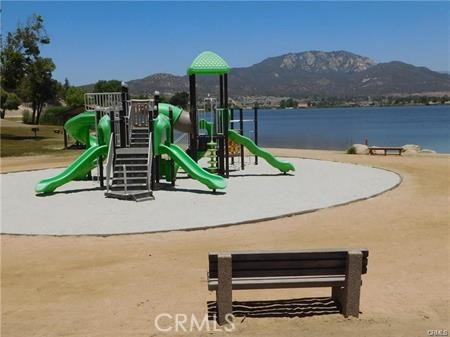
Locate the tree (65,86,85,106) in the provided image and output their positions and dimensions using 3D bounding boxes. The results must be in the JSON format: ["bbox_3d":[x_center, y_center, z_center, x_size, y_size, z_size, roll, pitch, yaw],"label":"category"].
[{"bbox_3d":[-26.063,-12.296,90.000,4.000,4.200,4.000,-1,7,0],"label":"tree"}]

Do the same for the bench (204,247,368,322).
[{"bbox_3d":[0.723,1.333,6.218,1.830,0.810,0.610,-1,7,-5],"label":"bench"}]

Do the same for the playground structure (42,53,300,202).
[{"bbox_3d":[-1.706,-1.834,17.683,8.550,4.400,7.800,-2,7,-10],"label":"playground structure"}]

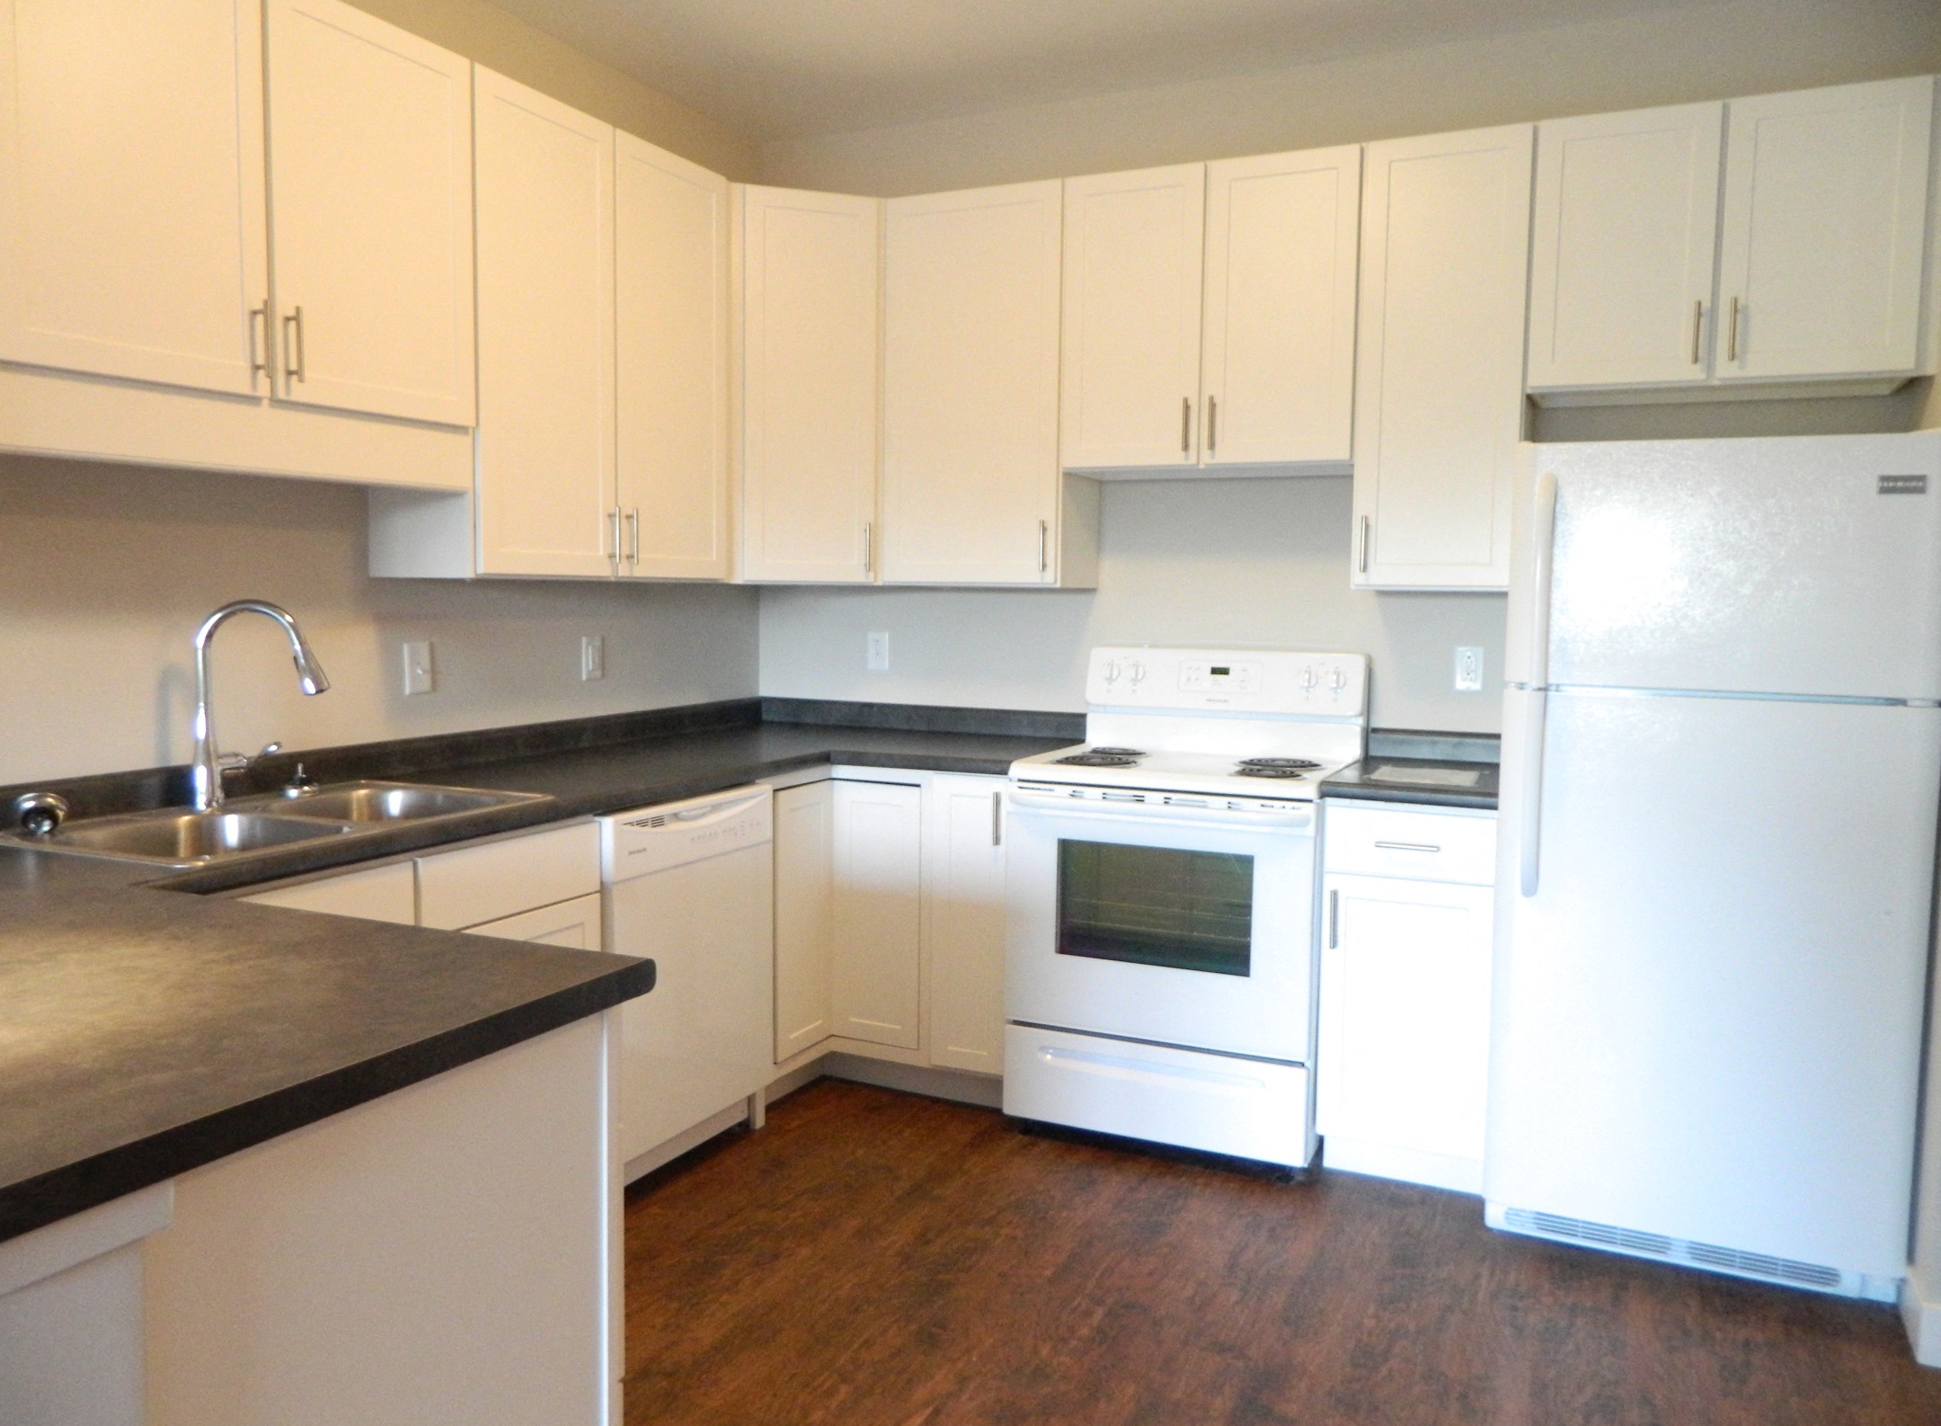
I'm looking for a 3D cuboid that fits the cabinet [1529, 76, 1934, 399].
[{"bbox_3d":[1.700,-1.036,3.201,0.759,0.600,0.326,3,5,24],"label":"cabinet"}]

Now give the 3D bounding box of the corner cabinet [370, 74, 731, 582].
[{"bbox_3d":[-0.983,-0.853,3.405,0.326,1.057,0.913,3,5,24],"label":"corner cabinet"}]

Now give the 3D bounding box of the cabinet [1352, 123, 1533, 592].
[{"bbox_3d":[1.176,-0.833,3.458,0.387,1.057,0.326,3,5,24],"label":"cabinet"}]

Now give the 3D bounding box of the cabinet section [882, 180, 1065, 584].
[{"bbox_3d":[0.059,-0.876,3.902,0.533,1.041,0.318,3,5,25],"label":"cabinet section"}]

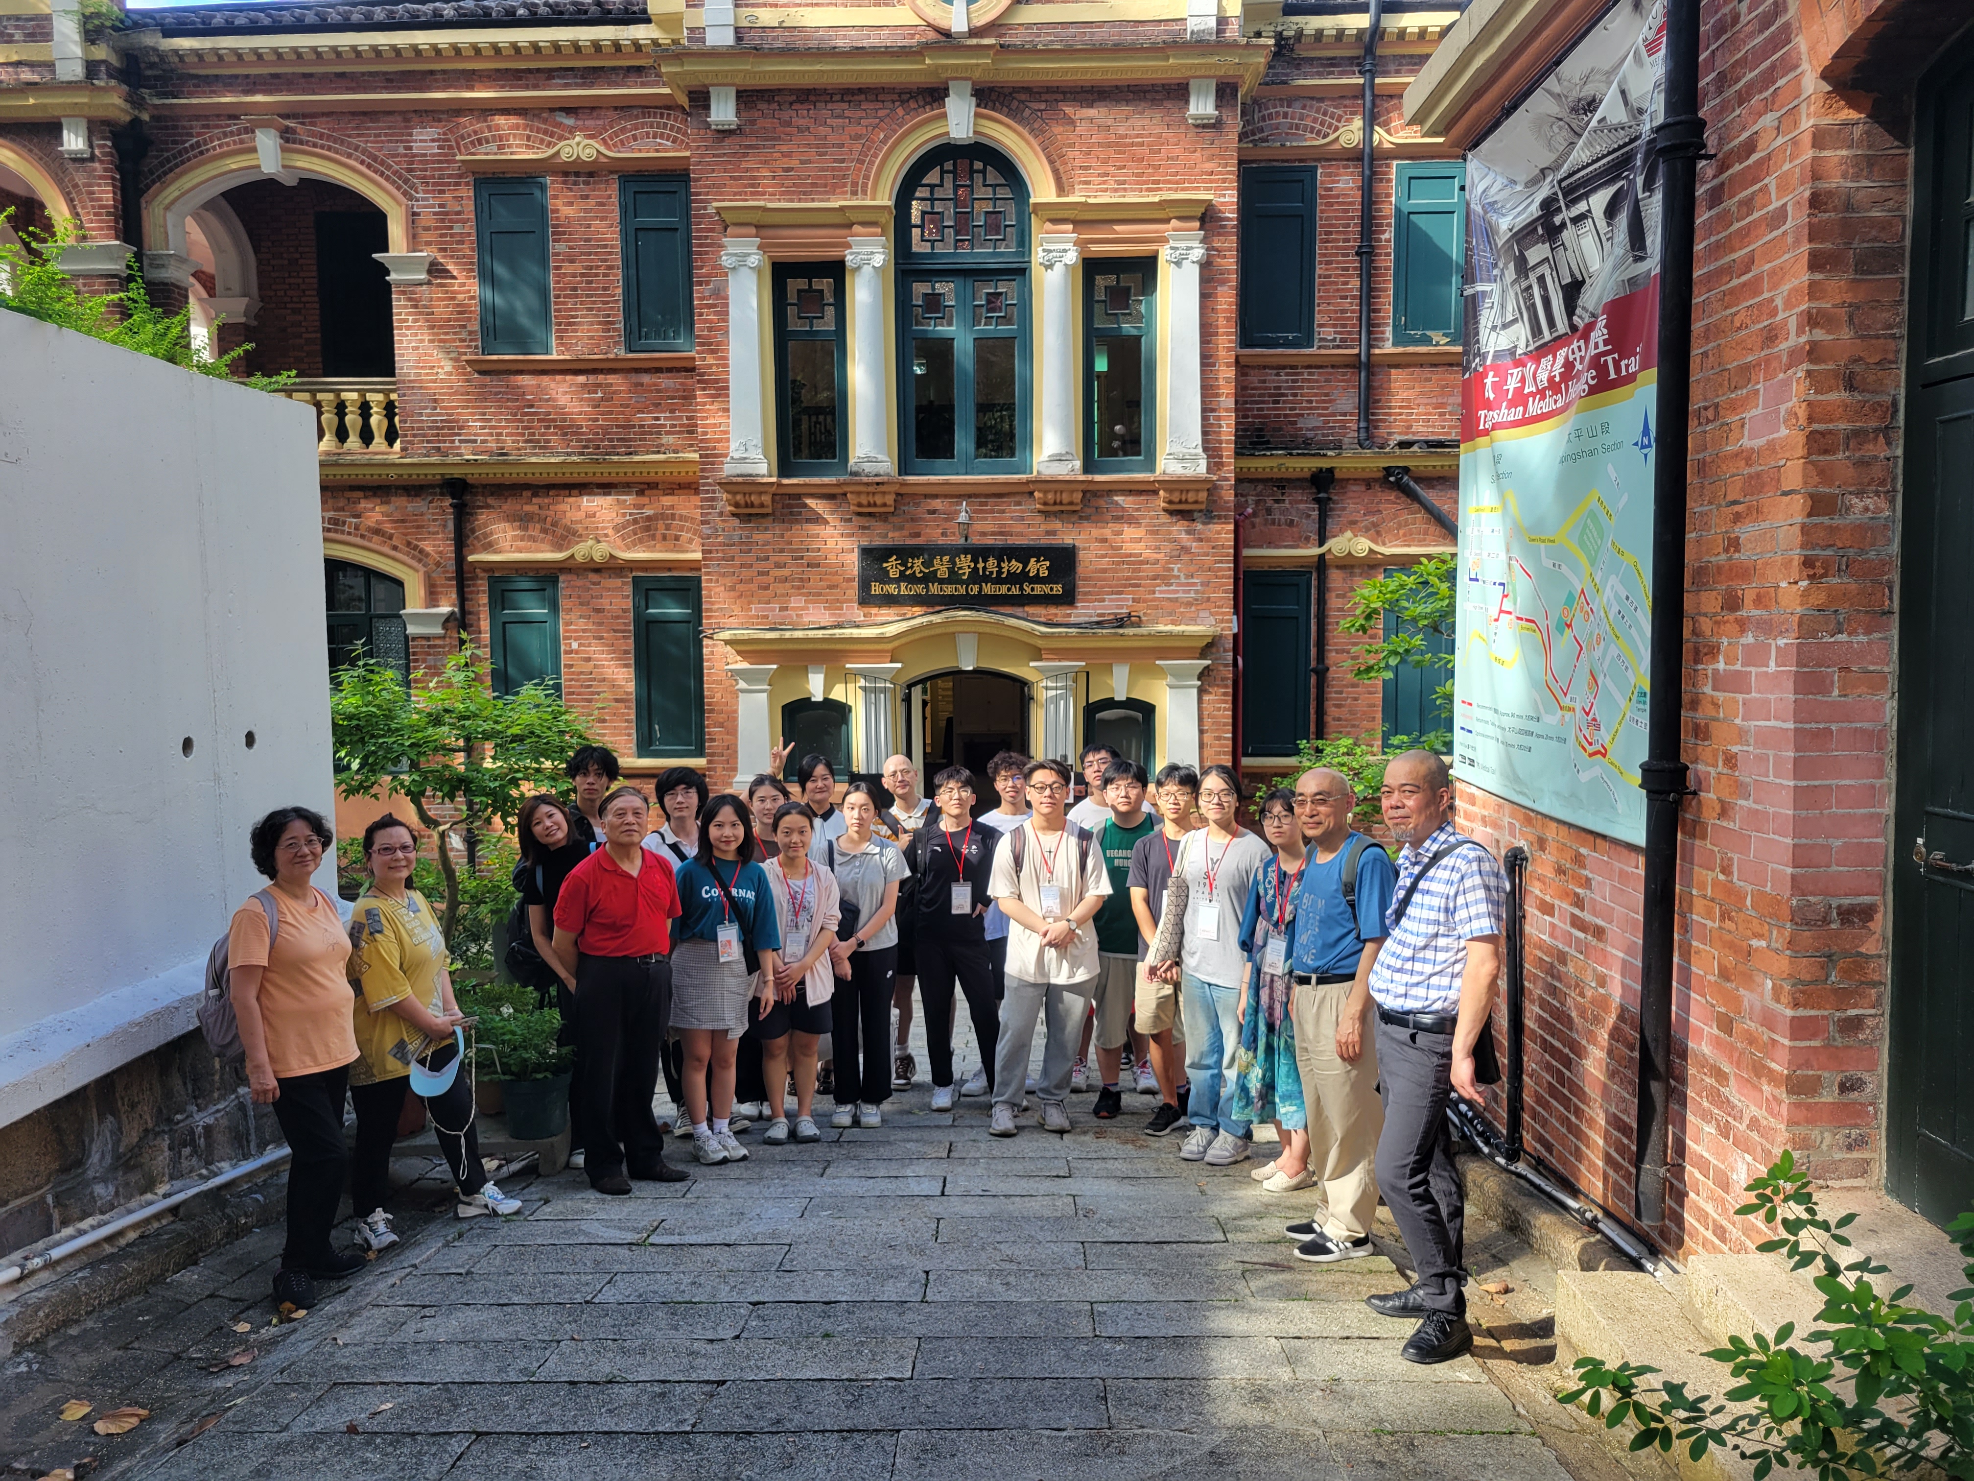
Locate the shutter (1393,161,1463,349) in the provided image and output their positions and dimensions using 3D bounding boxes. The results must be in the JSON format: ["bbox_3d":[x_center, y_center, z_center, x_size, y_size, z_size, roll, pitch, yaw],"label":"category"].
[{"bbox_3d":[4.776,-5.207,15.918,0.804,1.952,0.090,0,4,2],"label":"shutter"}]

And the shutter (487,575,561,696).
[{"bbox_3d":[-5.143,-0.818,16.563,0.835,2.022,0.090,0,4,2],"label":"shutter"}]

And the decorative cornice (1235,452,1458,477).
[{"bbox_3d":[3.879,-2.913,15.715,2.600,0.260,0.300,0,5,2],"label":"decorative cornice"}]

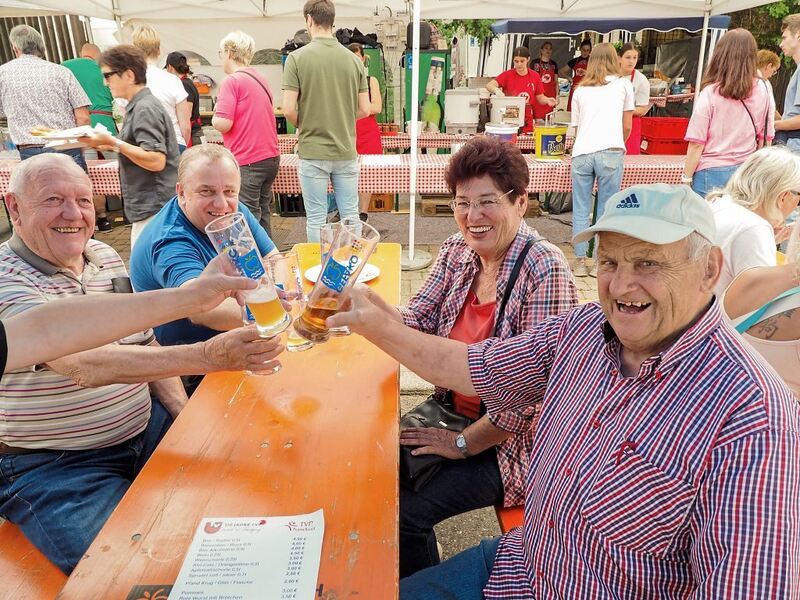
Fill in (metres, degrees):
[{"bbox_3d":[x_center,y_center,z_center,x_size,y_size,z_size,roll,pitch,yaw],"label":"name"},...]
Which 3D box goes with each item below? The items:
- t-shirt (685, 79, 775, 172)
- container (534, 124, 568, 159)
[{"bbox_3d":[1.923,-1.023,3.251,0.470,0.510,0.280,3,22,7],"label":"t-shirt"},{"bbox_3d":[1.328,-1.374,4.854,0.285,0.270,0.285,1,22,2],"label":"container"}]

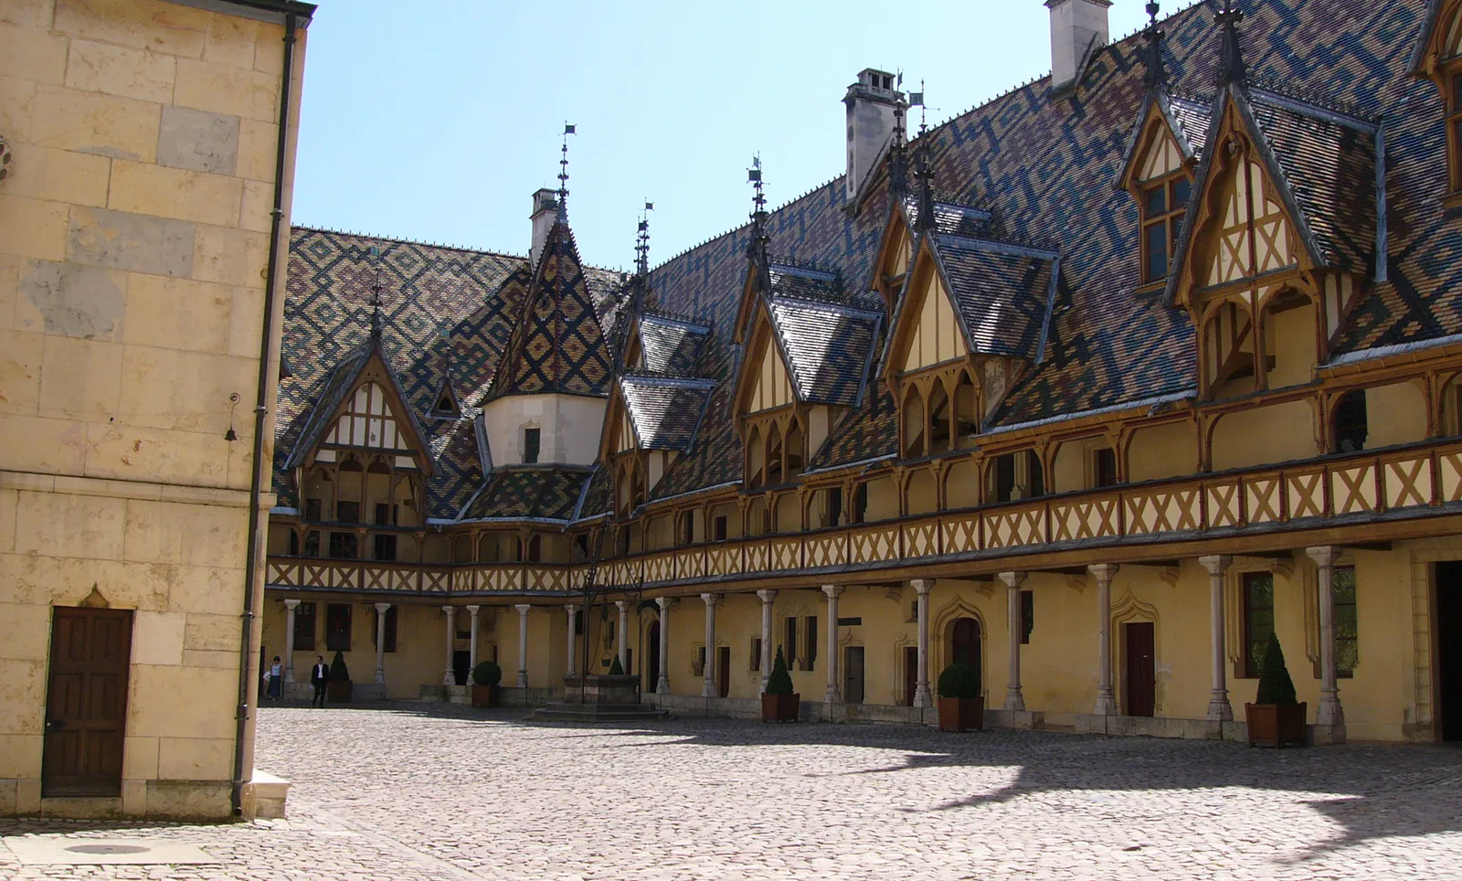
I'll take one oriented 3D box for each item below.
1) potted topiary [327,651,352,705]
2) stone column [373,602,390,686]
[{"bbox_3d":[-14.342,8.667,55.778,0.780,1.940,0.780,4,-9,-18],"label":"potted topiary"},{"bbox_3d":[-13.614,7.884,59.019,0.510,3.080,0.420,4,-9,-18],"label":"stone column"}]

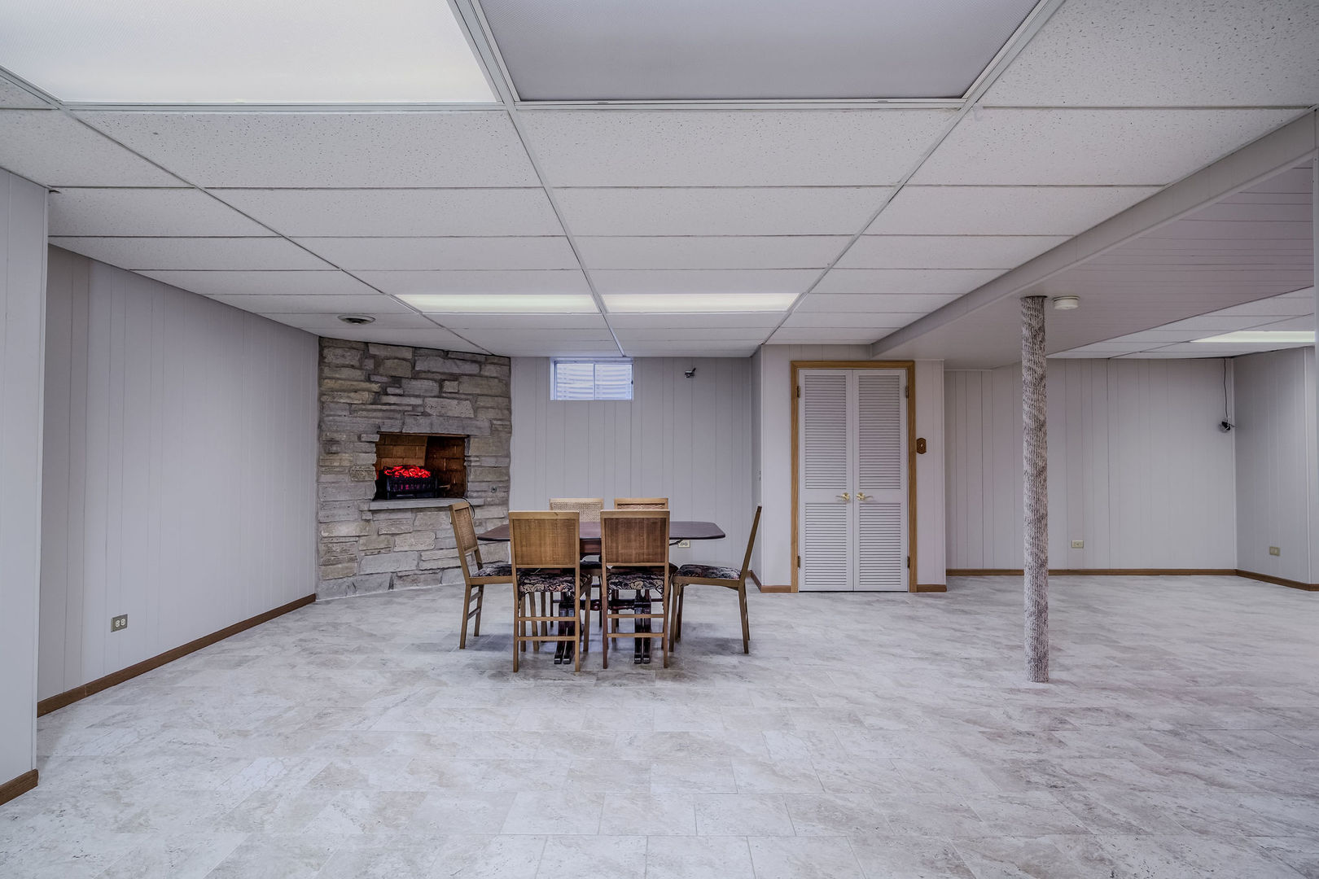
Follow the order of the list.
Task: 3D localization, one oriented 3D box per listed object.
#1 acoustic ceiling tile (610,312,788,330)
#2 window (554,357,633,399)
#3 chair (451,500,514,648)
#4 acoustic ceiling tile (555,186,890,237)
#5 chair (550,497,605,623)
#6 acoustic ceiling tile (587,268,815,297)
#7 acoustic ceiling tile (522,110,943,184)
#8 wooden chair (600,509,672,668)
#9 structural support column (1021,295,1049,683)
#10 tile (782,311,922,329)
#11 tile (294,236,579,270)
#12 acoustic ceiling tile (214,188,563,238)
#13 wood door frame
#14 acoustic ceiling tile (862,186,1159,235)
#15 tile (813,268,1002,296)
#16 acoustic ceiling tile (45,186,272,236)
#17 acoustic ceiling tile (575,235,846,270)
[{"bbox_3d":[0.260,-0.855,5.249,1.241,0.020,0.578,0,-1,1],"label":"acoustic ceiling tile"},{"bbox_3d":[-0.671,-0.595,7.312,0.802,0.416,0.120,0,-1,1],"label":"window"},{"bbox_3d":[-1.001,0.843,4.627,0.530,0.882,0.421,0,-1,3],"label":"chair"},{"bbox_3d":[0.229,-0.906,2.906,1.241,0.020,0.578,0,-1,1],"label":"acoustic ceiling tile"},{"bbox_3d":[-0.542,0.826,4.726,0.410,0.861,0.480,0,-1,0],"label":"chair"},{"bbox_3d":[0.260,-0.905,4.195,1.282,0.020,0.595,0,-1,1],"label":"acoustic ceiling tile"},{"bbox_3d":[0.227,-0.924,2.334,1.249,0.018,0.600,0,-1,1],"label":"acoustic ceiling tile"},{"bbox_3d":[-0.133,0.838,4.255,0.421,0.882,0.530,0,-1,-2],"label":"wooden chair"},{"bbox_3d":[2.028,0.252,3.951,0.134,2.060,0.134,0,-1,1],"label":"structural support column"},{"bbox_3d":[1.357,-0.853,5.234,0.925,0.020,0.578,0,-1,1],"label":"tile"},{"bbox_3d":[-1.019,-0.895,3.508,1.241,0.020,0.578,0,-1,1],"label":"tile"},{"bbox_3d":[-1.026,-0.908,2.922,1.241,0.020,0.578,0,-1,1],"label":"acoustic ceiling tile"},{"bbox_3d":[1.706,0.310,6.462,1.099,2.050,0.110,0,-1,1],"label":"wood door frame"},{"bbox_3d":[1.361,-0.927,2.969,0.925,0.020,0.595,0,-1,1],"label":"acoustic ceiling tile"},{"bbox_3d":[1.376,-0.903,4.182,0.925,0.020,0.595,0,-1,1],"label":"tile"},{"bbox_3d":[-2.296,-0.935,3.014,1.189,0.020,0.595,0,-1,1],"label":"acoustic ceiling tile"},{"bbox_3d":[0.237,-0.893,3.492,1.241,0.020,0.578,0,-1,1],"label":"acoustic ceiling tile"}]

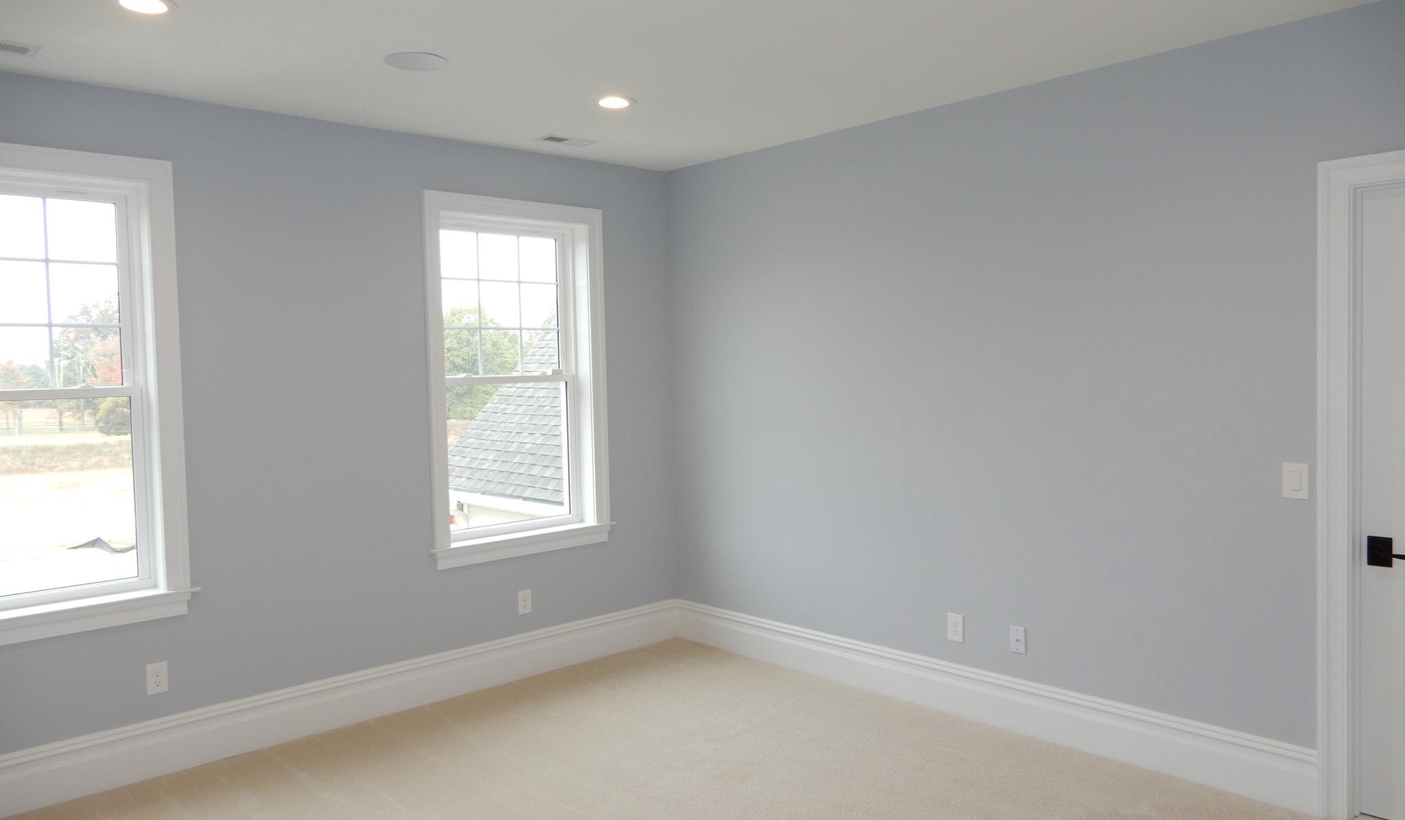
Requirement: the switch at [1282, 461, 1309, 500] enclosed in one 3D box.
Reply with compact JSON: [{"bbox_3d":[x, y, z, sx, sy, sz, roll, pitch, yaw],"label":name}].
[{"bbox_3d":[2.058,0.248,3.381,0.011,0.124,0.079,-4,3,-43],"label":"switch"}]

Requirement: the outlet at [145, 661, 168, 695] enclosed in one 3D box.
[{"bbox_3d":[-2.200,1.087,3.937,0.079,0.124,0.010,-4,3,-43],"label":"outlet"}]

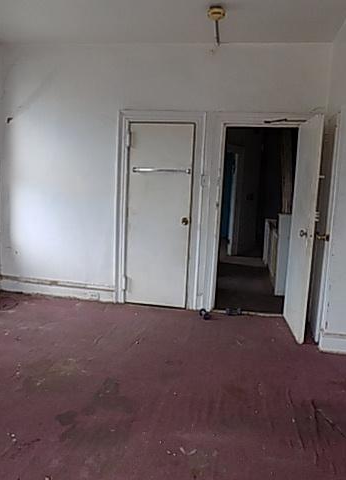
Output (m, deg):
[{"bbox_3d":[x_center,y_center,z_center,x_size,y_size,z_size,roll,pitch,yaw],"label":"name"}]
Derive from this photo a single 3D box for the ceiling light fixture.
[{"bbox_3d":[0.361,-1.768,3.539,0.146,0.298,0.146,4,8,8],"label":"ceiling light fixture"}]

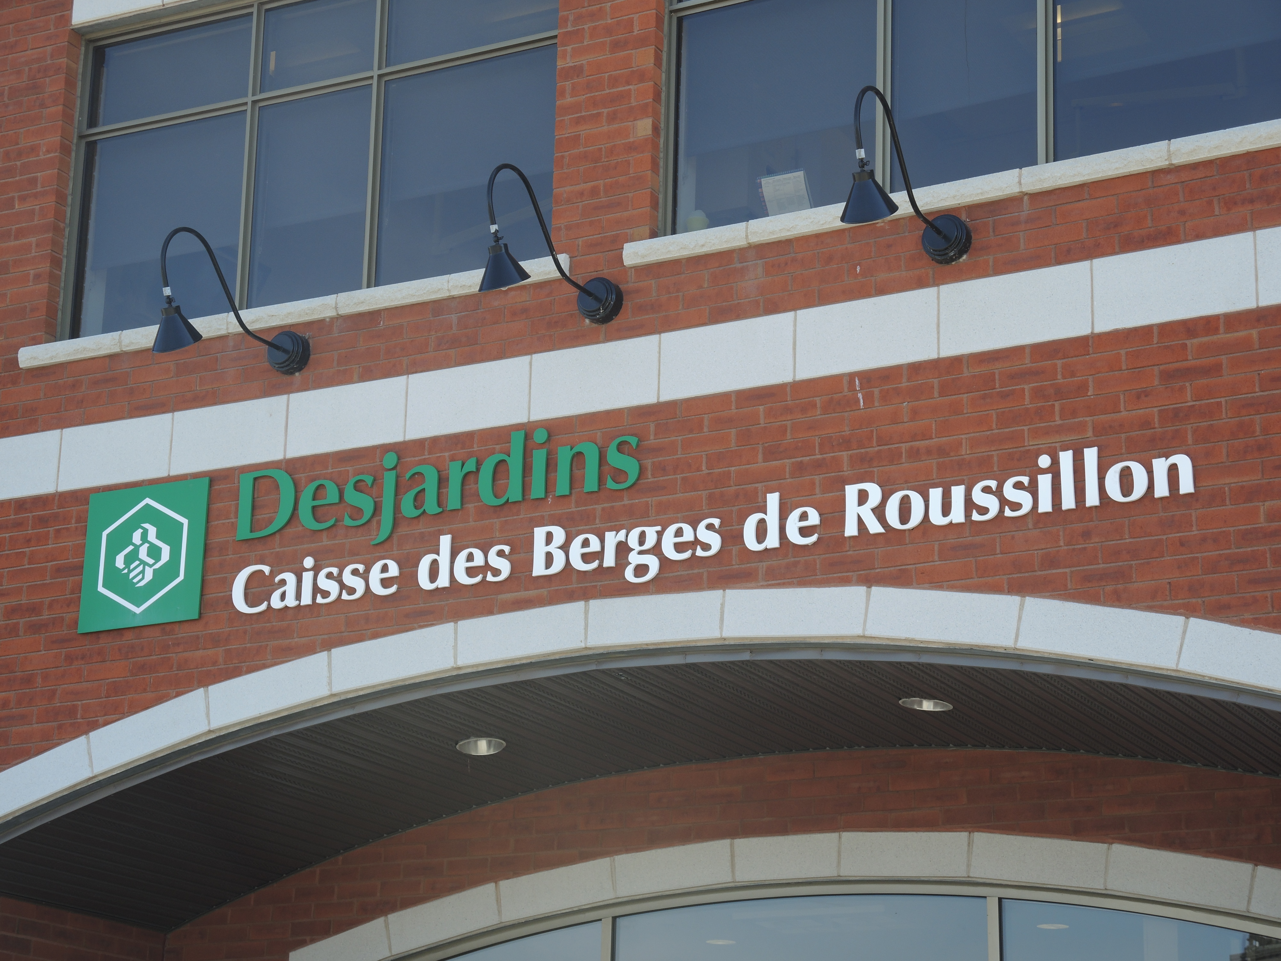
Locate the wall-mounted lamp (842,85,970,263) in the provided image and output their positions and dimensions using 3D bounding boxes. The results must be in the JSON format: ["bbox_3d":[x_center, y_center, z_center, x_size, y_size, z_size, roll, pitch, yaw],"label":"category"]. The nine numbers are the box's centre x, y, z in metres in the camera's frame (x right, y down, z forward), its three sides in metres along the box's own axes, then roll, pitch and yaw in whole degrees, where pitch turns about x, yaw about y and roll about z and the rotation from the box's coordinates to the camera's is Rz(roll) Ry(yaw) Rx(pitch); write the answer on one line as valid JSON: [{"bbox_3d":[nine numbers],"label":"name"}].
[{"bbox_3d":[0.980,-1.083,10.177,0.211,0.550,0.924,-8,-20,26],"label":"wall-mounted lamp"}]

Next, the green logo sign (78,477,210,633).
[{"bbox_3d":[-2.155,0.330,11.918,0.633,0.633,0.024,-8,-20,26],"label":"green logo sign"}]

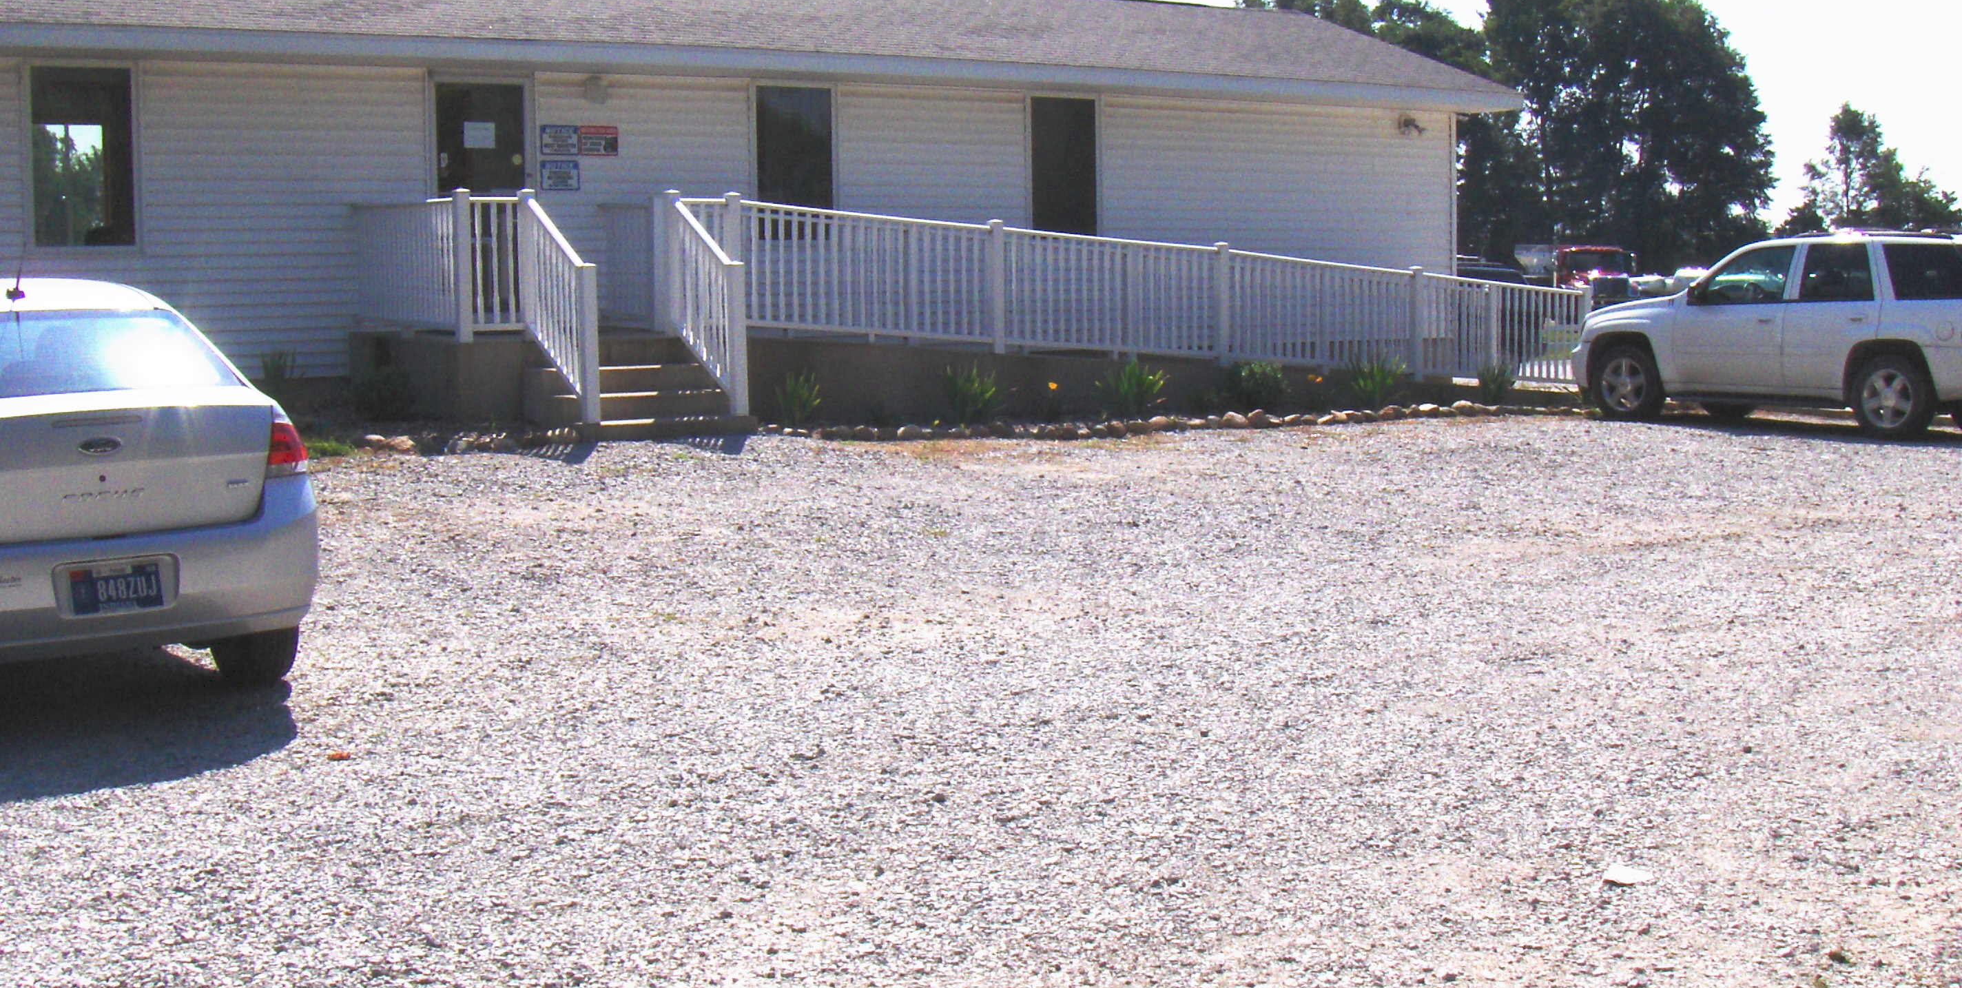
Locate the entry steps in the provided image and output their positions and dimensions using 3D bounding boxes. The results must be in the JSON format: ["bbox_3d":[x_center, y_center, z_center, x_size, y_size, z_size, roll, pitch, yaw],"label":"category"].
[{"bbox_3d":[-2.438,-0.767,16.556,1.320,0.700,1.100,-4,6,-34],"label":"entry steps"}]

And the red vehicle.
[{"bbox_3d":[19.850,-7.017,78.000,2.500,2.850,8.000,-1,5,-3],"label":"red vehicle"}]

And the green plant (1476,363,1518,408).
[{"bbox_3d":[4.810,-1.021,21.700,0.370,0.420,0.340,-1,5,0],"label":"green plant"}]

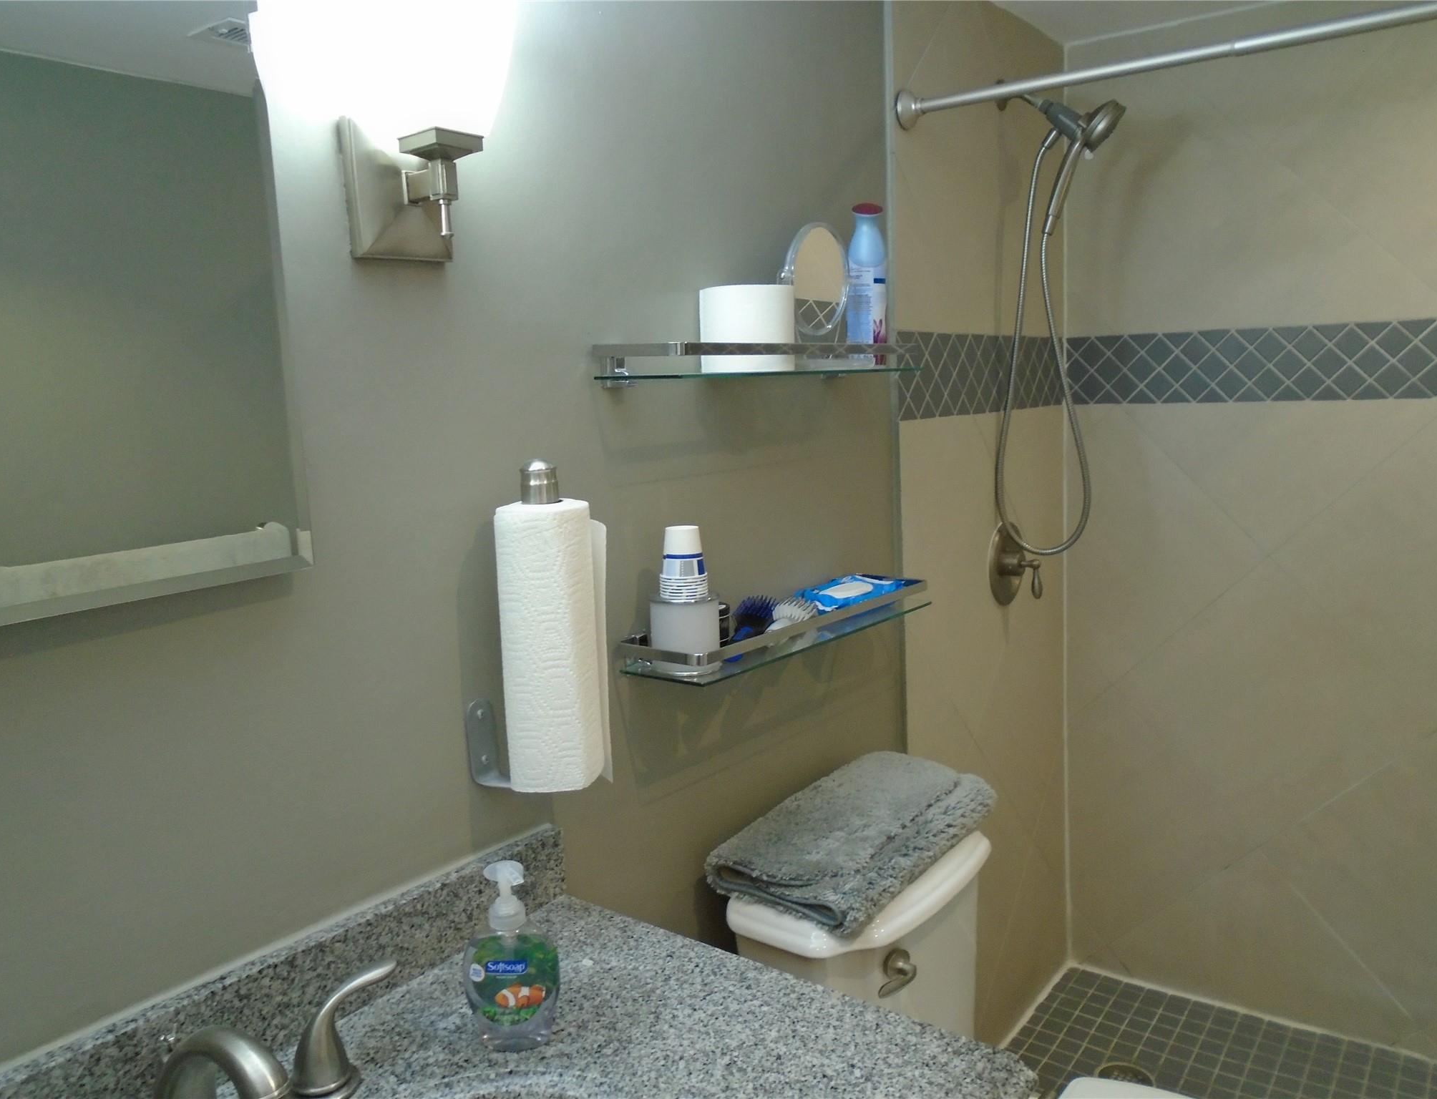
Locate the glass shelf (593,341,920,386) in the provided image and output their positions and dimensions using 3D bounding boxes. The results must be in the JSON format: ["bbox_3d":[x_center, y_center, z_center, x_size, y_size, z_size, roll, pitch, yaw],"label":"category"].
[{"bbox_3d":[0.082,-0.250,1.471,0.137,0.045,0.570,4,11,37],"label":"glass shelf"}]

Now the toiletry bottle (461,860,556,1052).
[{"bbox_3d":[-0.189,0.357,0.991,0.084,0.171,0.050,-4,9,-12],"label":"toiletry bottle"}]

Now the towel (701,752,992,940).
[{"bbox_3d":[0.221,0.422,1.646,0.203,0.070,0.502,4,11,37],"label":"towel"}]

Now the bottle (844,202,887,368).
[{"bbox_3d":[0.226,-0.403,1.698,0.058,0.236,0.066,-2,8,4],"label":"bottle"}]

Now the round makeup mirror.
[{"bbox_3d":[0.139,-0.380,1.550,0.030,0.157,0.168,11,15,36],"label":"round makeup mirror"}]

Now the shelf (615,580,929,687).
[{"bbox_3d":[0.101,0.103,1.529,0.137,0.042,0.567,4,11,37],"label":"shelf"}]

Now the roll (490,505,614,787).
[{"bbox_3d":[-0.167,0.095,1.099,0.098,0.277,0.098,-2,8,0],"label":"roll"}]

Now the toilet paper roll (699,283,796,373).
[{"bbox_3d":[0.037,-0.277,1.406,0.122,0.105,0.122,-2,8,0],"label":"toilet paper roll"}]

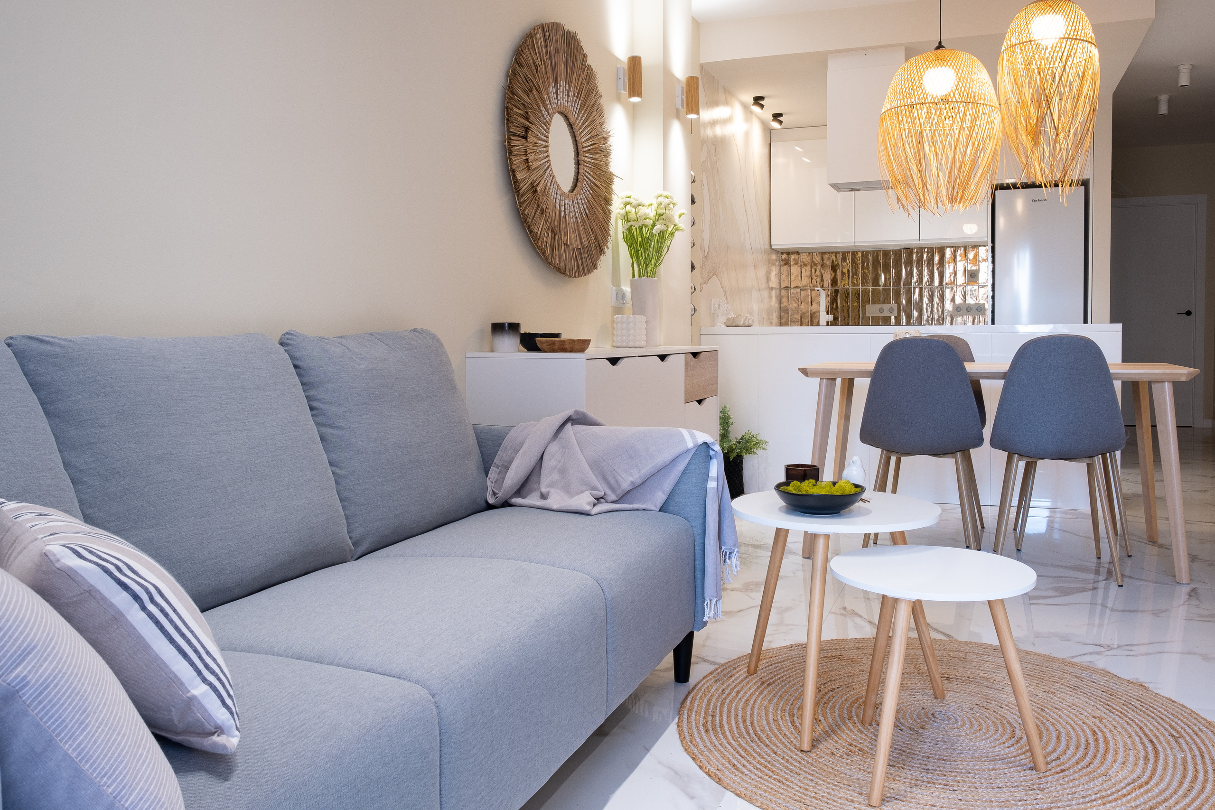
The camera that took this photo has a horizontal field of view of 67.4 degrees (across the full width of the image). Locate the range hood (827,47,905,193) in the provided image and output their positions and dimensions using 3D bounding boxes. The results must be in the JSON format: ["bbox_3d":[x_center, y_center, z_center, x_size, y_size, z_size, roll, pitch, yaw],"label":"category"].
[{"bbox_3d":[1.462,-1.571,5.088,0.404,0.690,0.380,2,5,22],"label":"range hood"}]

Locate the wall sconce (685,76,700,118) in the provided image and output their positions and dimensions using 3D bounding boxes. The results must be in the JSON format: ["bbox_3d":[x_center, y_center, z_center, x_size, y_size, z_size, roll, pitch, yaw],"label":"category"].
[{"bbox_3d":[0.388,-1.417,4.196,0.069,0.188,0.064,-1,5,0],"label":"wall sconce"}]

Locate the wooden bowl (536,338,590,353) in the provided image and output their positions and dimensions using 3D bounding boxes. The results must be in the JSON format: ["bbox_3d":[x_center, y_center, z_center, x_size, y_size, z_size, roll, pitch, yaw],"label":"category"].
[{"bbox_3d":[-0.139,-0.190,2.862,0.170,0.046,0.170,0,5,0],"label":"wooden bowl"}]

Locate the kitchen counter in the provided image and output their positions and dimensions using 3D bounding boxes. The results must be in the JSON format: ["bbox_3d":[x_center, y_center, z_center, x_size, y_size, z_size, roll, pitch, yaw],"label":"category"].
[{"bbox_3d":[1.598,0.023,5.002,2.079,0.911,0.594,1,5,22],"label":"kitchen counter"}]

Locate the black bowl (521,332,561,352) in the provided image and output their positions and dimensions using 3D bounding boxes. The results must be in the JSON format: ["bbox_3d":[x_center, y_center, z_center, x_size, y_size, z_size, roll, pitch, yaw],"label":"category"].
[{"bbox_3d":[-0.224,-0.208,3.026,0.142,0.058,0.142,0,5,0],"label":"black bowl"}]

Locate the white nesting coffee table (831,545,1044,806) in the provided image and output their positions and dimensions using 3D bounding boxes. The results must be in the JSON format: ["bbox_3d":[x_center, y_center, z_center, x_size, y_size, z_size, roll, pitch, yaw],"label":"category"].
[{"bbox_3d":[0.661,0.536,1.866,0.405,0.410,0.420,2,5,22],"label":"white nesting coffee table"}]

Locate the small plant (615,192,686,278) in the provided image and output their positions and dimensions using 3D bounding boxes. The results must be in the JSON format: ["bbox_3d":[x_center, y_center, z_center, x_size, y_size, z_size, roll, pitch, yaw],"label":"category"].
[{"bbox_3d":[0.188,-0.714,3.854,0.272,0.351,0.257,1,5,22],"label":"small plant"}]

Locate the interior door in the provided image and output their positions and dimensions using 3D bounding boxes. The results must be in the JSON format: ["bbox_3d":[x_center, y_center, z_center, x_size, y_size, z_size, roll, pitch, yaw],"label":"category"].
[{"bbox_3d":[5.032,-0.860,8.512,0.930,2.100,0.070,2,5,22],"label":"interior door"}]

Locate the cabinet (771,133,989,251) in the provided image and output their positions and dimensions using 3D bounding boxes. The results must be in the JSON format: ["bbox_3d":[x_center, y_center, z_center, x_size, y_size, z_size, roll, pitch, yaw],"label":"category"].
[{"bbox_3d":[1.968,-1.550,6.628,1.485,0.782,0.356,1,5,22],"label":"cabinet"}]

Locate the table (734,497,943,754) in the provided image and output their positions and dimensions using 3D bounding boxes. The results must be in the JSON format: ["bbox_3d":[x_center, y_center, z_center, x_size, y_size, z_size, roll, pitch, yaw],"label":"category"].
[{"bbox_3d":[0.538,0.478,2.165,0.485,0.478,0.500,2,5,22],"label":"table"}]

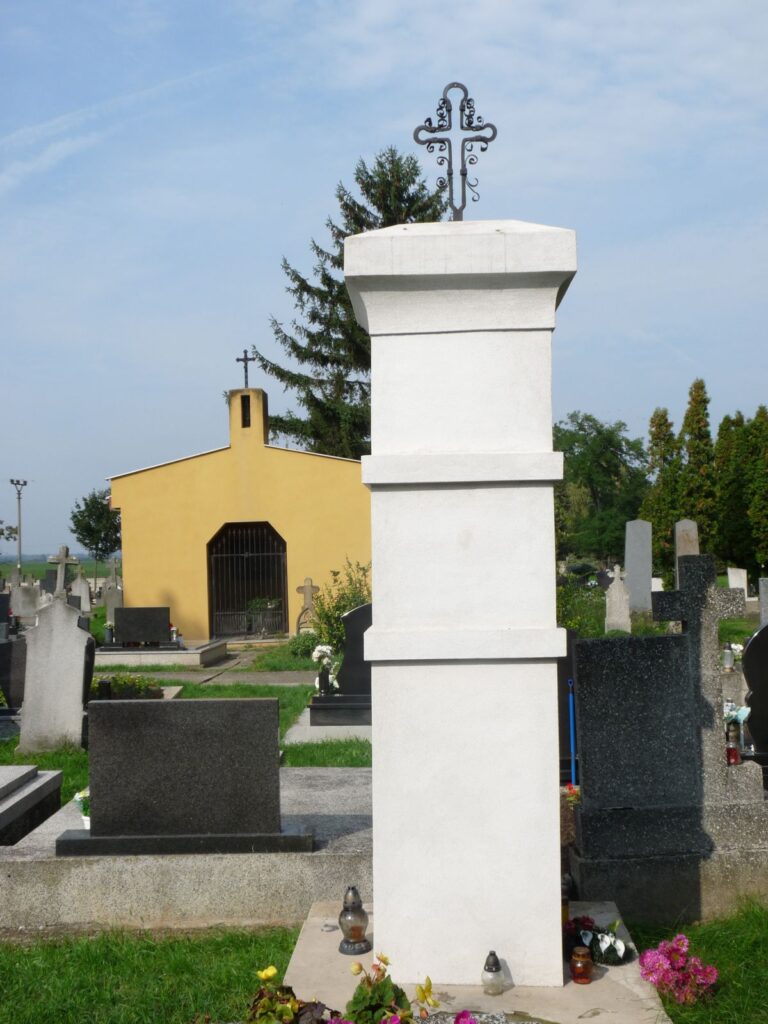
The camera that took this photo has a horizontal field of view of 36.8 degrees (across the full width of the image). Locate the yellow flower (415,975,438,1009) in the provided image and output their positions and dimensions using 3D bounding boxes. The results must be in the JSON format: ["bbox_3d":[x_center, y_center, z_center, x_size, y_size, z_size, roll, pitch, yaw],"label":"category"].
[{"bbox_3d":[0.128,1.478,3.550,0.068,0.095,0.060,-1,-2,0],"label":"yellow flower"}]

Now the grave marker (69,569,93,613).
[{"bbox_3d":[-8.741,2.322,33.462,0.640,1.340,0.280,-1,-2,2],"label":"grave marker"}]

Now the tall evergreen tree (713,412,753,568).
[{"bbox_3d":[15.708,-0.789,52.000,1.850,7.400,1.850,-1,-2,0],"label":"tall evergreen tree"}]

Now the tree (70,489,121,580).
[{"bbox_3d":[-12.021,1.295,47.924,2.300,4.500,2.300,-1,-2,2],"label":"tree"}]

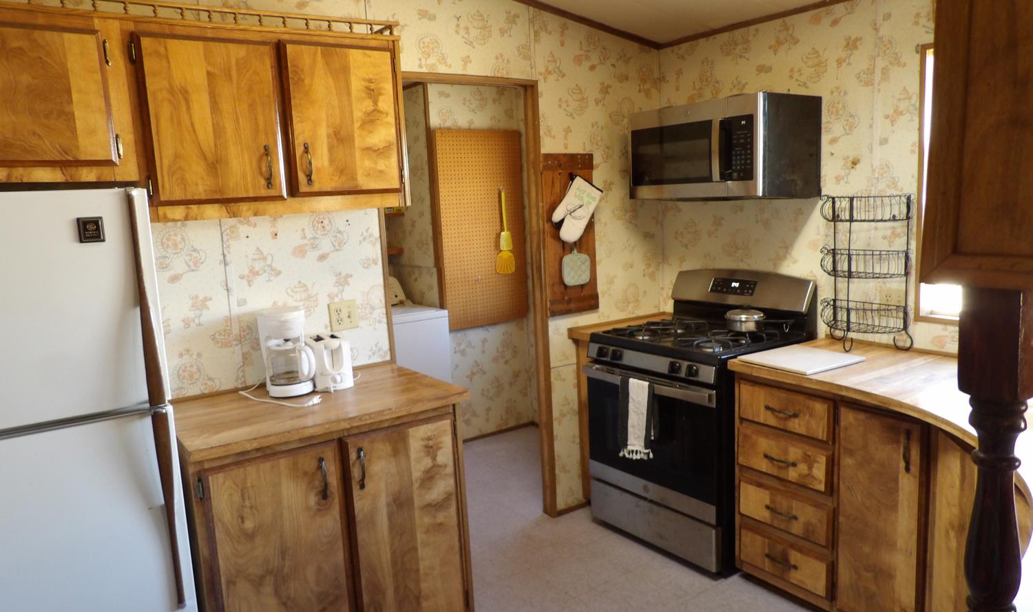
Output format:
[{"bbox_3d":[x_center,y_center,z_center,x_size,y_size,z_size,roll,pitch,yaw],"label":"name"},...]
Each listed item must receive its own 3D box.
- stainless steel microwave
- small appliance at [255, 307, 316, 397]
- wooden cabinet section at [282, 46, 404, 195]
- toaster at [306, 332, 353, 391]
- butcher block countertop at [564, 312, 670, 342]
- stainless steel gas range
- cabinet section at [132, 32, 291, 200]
[{"bbox_3d":[0.925,-0.699,3.257,0.416,0.410,0.745,-9,11,-35],"label":"stainless steel microwave"},{"bbox_3d":[-0.866,0.165,2.689,0.175,0.299,0.218,-8,10,-30],"label":"small appliance"},{"bbox_3d":[-0.680,-0.649,2.595,0.399,0.498,0.320,-8,10,-33],"label":"wooden cabinet section"},{"bbox_3d":[-0.723,0.210,2.759,0.146,0.176,0.242,-6,9,-23],"label":"toaster"},{"bbox_3d":[0.590,0.102,3.722,0.629,0.050,0.228,-9,11,-35],"label":"butcher block countertop"},{"bbox_3d":[0.829,0.459,3.301,0.708,1.178,0.749,-9,11,-35],"label":"stainless steel gas range"},{"bbox_3d":[-1.028,-0.592,2.368,0.400,0.502,0.320,-8,10,-33],"label":"cabinet section"}]

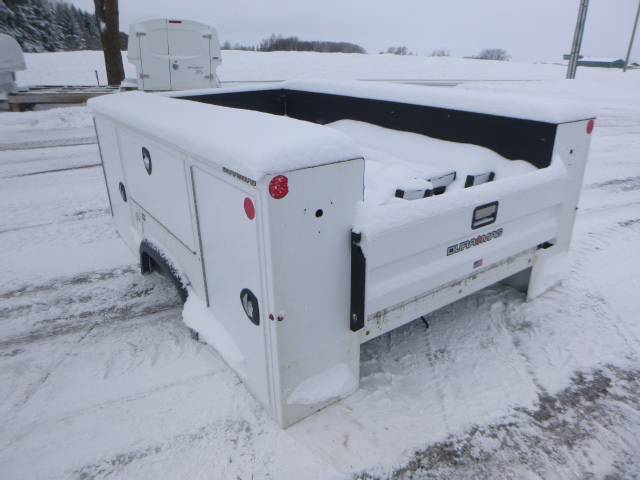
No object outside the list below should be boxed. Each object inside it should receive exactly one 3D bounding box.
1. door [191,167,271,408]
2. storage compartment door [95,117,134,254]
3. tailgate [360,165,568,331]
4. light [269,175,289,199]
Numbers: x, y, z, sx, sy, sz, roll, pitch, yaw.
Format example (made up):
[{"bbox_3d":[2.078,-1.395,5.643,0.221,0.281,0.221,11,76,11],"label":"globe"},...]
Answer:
[{"bbox_3d":[-0.357,0.178,1.879,0.037,0.865,0.565,-16,27,-32],"label":"door"},{"bbox_3d":[-1.444,-0.395,3.278,0.037,0.875,0.610,-16,27,-32],"label":"storage compartment door"},{"bbox_3d":[0.696,-0.038,2.082,1.295,0.445,0.085,-16,27,-32],"label":"tailgate"},{"bbox_3d":[-0.127,-0.163,1.430,0.074,0.076,0.014,-16,27,-32],"label":"light"}]

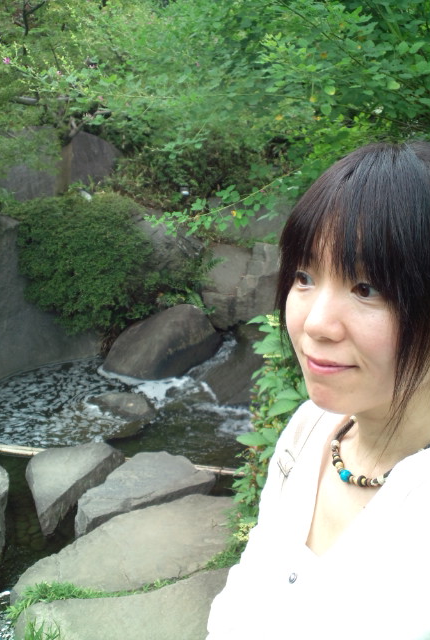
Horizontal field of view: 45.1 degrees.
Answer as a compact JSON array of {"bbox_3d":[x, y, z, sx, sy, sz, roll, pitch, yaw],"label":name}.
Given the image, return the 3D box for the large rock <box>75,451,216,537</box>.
[{"bbox_3d":[-0.375,0.916,2.733,0.720,0.210,0.450,-10,17,-34],"label":"large rock"}]

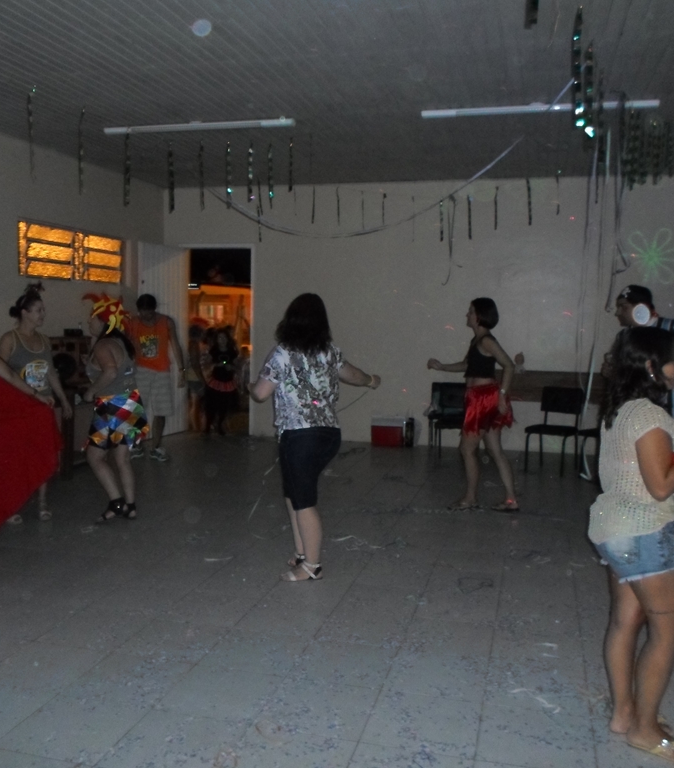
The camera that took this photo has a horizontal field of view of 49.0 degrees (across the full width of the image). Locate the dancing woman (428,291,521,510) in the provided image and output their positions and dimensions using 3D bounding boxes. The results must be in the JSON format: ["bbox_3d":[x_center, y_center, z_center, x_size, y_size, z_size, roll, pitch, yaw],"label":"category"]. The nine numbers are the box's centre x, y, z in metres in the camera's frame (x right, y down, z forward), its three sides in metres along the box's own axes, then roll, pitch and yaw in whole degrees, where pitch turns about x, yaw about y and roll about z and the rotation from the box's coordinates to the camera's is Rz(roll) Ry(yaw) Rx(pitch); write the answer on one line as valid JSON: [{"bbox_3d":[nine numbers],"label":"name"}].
[{"bbox_3d":[1.105,0.158,5.845,0.720,1.680,0.500,1,6,2],"label":"dancing woman"}]

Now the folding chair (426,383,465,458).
[{"bbox_3d":[1.275,0.372,8.095,0.440,0.820,0.500,3,6,15],"label":"folding chair"}]

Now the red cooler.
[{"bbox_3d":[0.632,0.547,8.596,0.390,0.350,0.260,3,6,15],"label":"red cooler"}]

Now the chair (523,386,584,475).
[{"bbox_3d":[2.151,0.462,7.344,0.440,0.820,0.500,5,7,34],"label":"chair"}]

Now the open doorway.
[{"bbox_3d":[-1.446,-0.523,9.233,0.830,2.280,0.150,3,6,15],"label":"open doorway"}]

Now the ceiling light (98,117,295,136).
[{"bbox_3d":[-1.114,-2.027,5.868,1.620,0.070,0.070,3,6,15],"label":"ceiling light"}]

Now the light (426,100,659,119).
[{"bbox_3d":[1.386,-1.909,5.138,1.600,0.070,0.070,3,6,15],"label":"light"}]

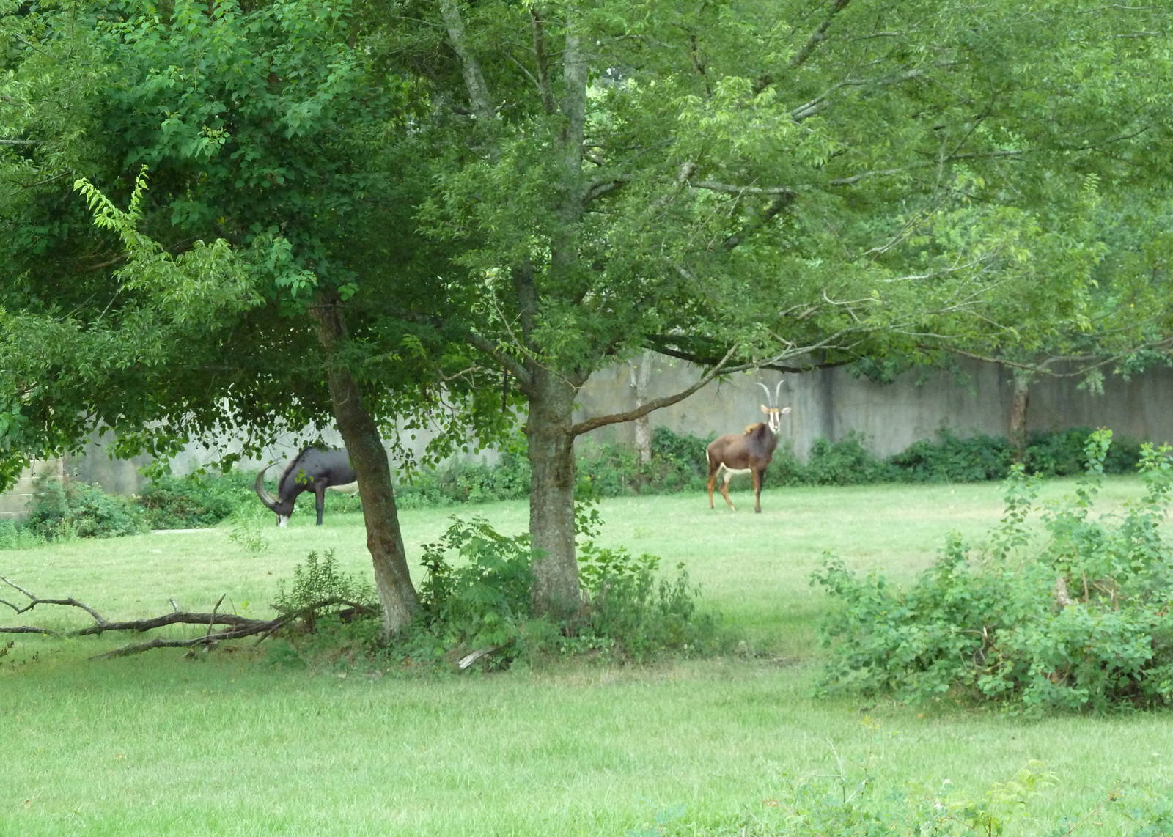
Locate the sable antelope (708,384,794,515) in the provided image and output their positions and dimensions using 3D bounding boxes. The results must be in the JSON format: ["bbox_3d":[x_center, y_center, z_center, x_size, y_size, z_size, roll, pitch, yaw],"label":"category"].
[{"bbox_3d":[2.314,0.403,50.000,0.480,1.870,1.420,-1,1,-40],"label":"sable antelope"}]

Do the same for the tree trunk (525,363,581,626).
[{"bbox_3d":[-0.245,0.575,26.500,0.400,1.900,0.400,0,1,0],"label":"tree trunk"}]

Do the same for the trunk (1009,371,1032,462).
[{"bbox_3d":[7.134,0.023,58.000,0.330,1.600,0.330,0,1,0],"label":"trunk"}]

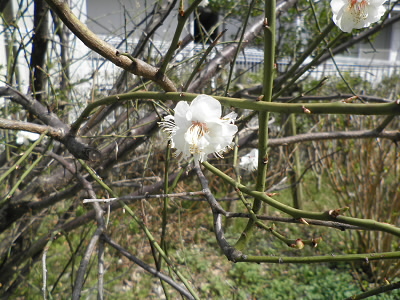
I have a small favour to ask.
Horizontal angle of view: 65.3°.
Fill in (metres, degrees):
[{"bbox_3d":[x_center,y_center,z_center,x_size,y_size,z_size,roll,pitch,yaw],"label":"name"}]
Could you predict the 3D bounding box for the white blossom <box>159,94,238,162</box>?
[{"bbox_3d":[-0.001,-0.012,0.175,0.042,0.034,0.031,0,18,2],"label":"white blossom"}]

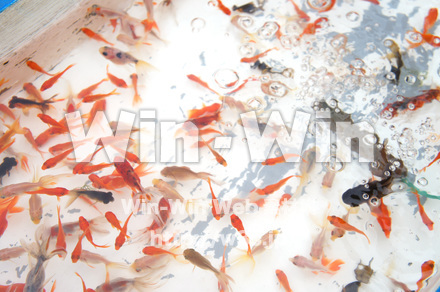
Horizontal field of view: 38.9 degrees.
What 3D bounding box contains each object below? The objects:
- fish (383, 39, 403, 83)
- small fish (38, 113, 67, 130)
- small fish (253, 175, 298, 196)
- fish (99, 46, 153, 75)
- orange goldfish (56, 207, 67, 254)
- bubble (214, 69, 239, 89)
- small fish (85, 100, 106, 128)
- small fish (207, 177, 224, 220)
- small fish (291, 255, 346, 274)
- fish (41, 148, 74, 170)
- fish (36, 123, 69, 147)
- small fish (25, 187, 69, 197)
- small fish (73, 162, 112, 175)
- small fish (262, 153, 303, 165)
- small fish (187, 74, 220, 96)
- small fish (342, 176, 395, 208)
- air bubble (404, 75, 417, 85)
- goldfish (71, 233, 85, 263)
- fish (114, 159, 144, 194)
[{"bbox_3d":[0.237,-0.117,0.864,0.016,0.021,0.070,1,59,0],"label":"fish"},{"bbox_3d":[-0.218,-0.030,0.811,0.051,0.013,0.012,28,59,18],"label":"small fish"},{"bbox_3d":[0.062,0.042,0.666,0.049,0.014,0.012,-19,60,-5],"label":"small fish"},{"bbox_3d":[-0.118,-0.107,0.779,0.081,0.021,0.018,22,65,18],"label":"fish"},{"bbox_3d":[-0.189,0.100,0.734,0.011,0.016,0.062,-9,59,-5],"label":"orange goldfish"},{"bbox_3d":[0.007,-0.079,0.721,0.027,0.014,0.027,0,60,7],"label":"bubble"},{"bbox_3d":[-0.157,-0.041,0.780,0.013,0.015,0.045,23,63,12],"label":"small fish"},{"bbox_3d":[-0.007,0.059,0.699,0.012,0.014,0.054,-11,61,-6],"label":"small fish"},{"bbox_3d":[0.112,0.135,0.722,0.062,0.020,0.018,4,59,3],"label":"small fish"},{"bbox_3d":[-0.206,0.015,0.802,0.056,0.016,0.012,-36,64,-21],"label":"fish"},{"bbox_3d":[-0.221,-0.013,0.832,0.054,0.022,0.016,-32,62,-19],"label":"fish"},{"bbox_3d":[-0.211,0.056,0.760,0.053,0.016,0.010,-1,59,0],"label":"small fish"},{"bbox_3d":[-0.147,0.026,0.724,0.043,0.014,0.012,-9,60,-5],"label":"small fish"},{"bbox_3d":[0.074,0.017,0.723,0.051,0.013,0.011,-6,60,-4],"label":"small fish"},{"bbox_3d":[-0.019,-0.071,0.741,0.054,0.012,0.010,34,69,23],"label":"small fish"},{"bbox_3d":[0.180,0.051,0.754,0.064,0.024,0.028,-20,57,-13],"label":"small fish"},{"bbox_3d":[0.254,-0.088,0.829,0.015,0.011,0.015,0,59,0],"label":"air bubble"},{"bbox_3d":[-0.169,0.121,0.750,0.011,0.015,0.040,12,64,6],"label":"goldfish"},{"bbox_3d":[-0.112,0.039,0.775,0.016,0.022,0.073,-33,63,-19],"label":"fish"}]

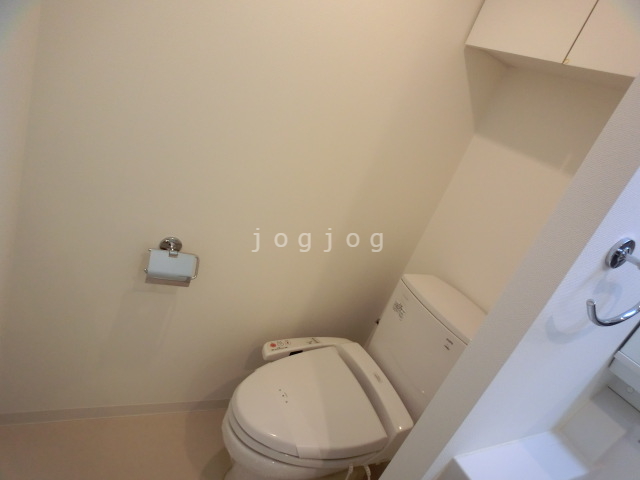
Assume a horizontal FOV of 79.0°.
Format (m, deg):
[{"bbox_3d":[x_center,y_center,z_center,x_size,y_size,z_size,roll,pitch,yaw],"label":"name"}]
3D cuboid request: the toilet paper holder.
[{"bbox_3d":[-0.438,0.065,1.148,0.138,0.117,0.080,10,24,-32],"label":"toilet paper holder"}]

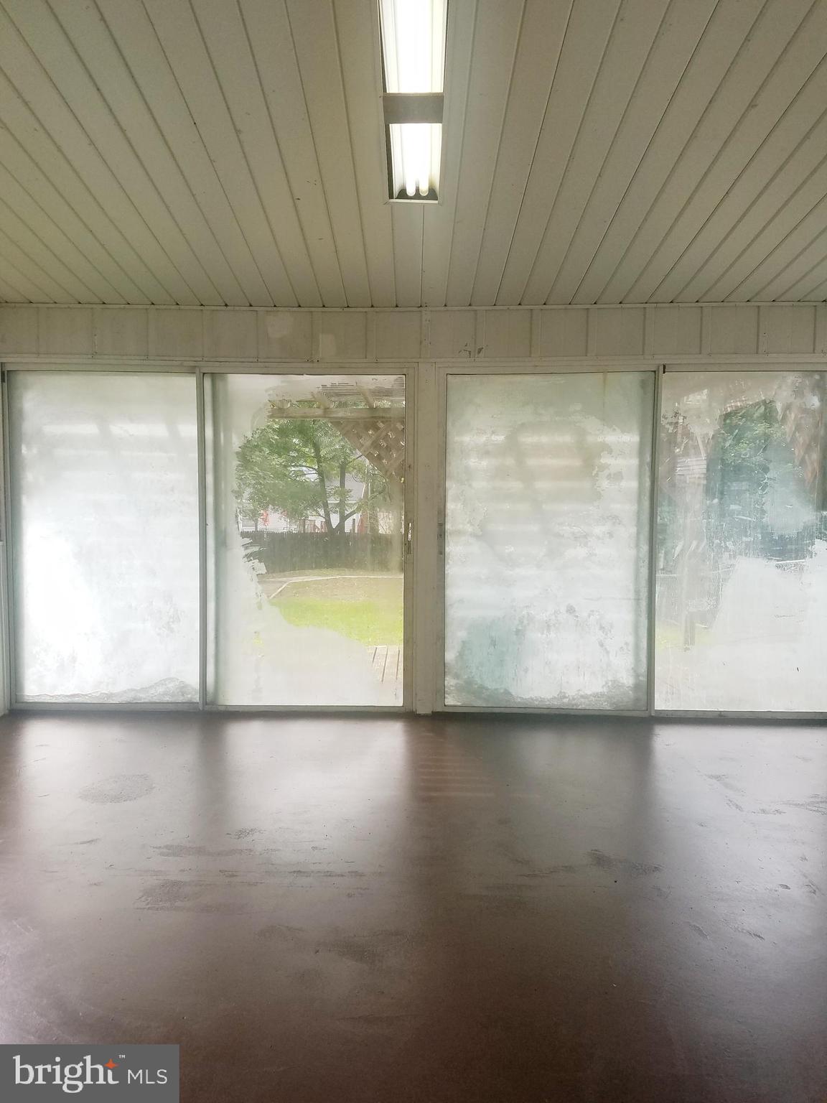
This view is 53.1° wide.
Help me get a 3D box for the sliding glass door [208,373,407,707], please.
[{"bbox_3d":[-0.612,-0.055,4.780,1.150,1.930,0.050,0,3,2],"label":"sliding glass door"}]

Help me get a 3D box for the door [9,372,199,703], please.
[{"bbox_3d":[-1.802,-0.073,4.820,1.100,1.930,0.050,0,3,2],"label":"door"}]

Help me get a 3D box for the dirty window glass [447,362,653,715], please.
[{"bbox_3d":[0.774,-0.054,4.740,1.190,1.930,0.050,0,3,2],"label":"dirty window glass"}]

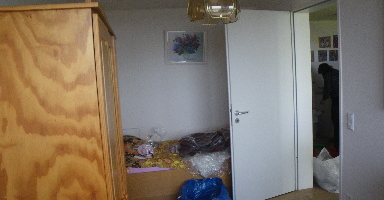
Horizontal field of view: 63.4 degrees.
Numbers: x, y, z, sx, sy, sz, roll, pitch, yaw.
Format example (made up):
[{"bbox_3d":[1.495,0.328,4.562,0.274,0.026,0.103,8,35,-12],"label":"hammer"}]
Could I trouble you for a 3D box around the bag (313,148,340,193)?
[{"bbox_3d":[1.704,0.834,3.757,0.450,0.450,0.420,-5,6,-11],"label":"bag"}]

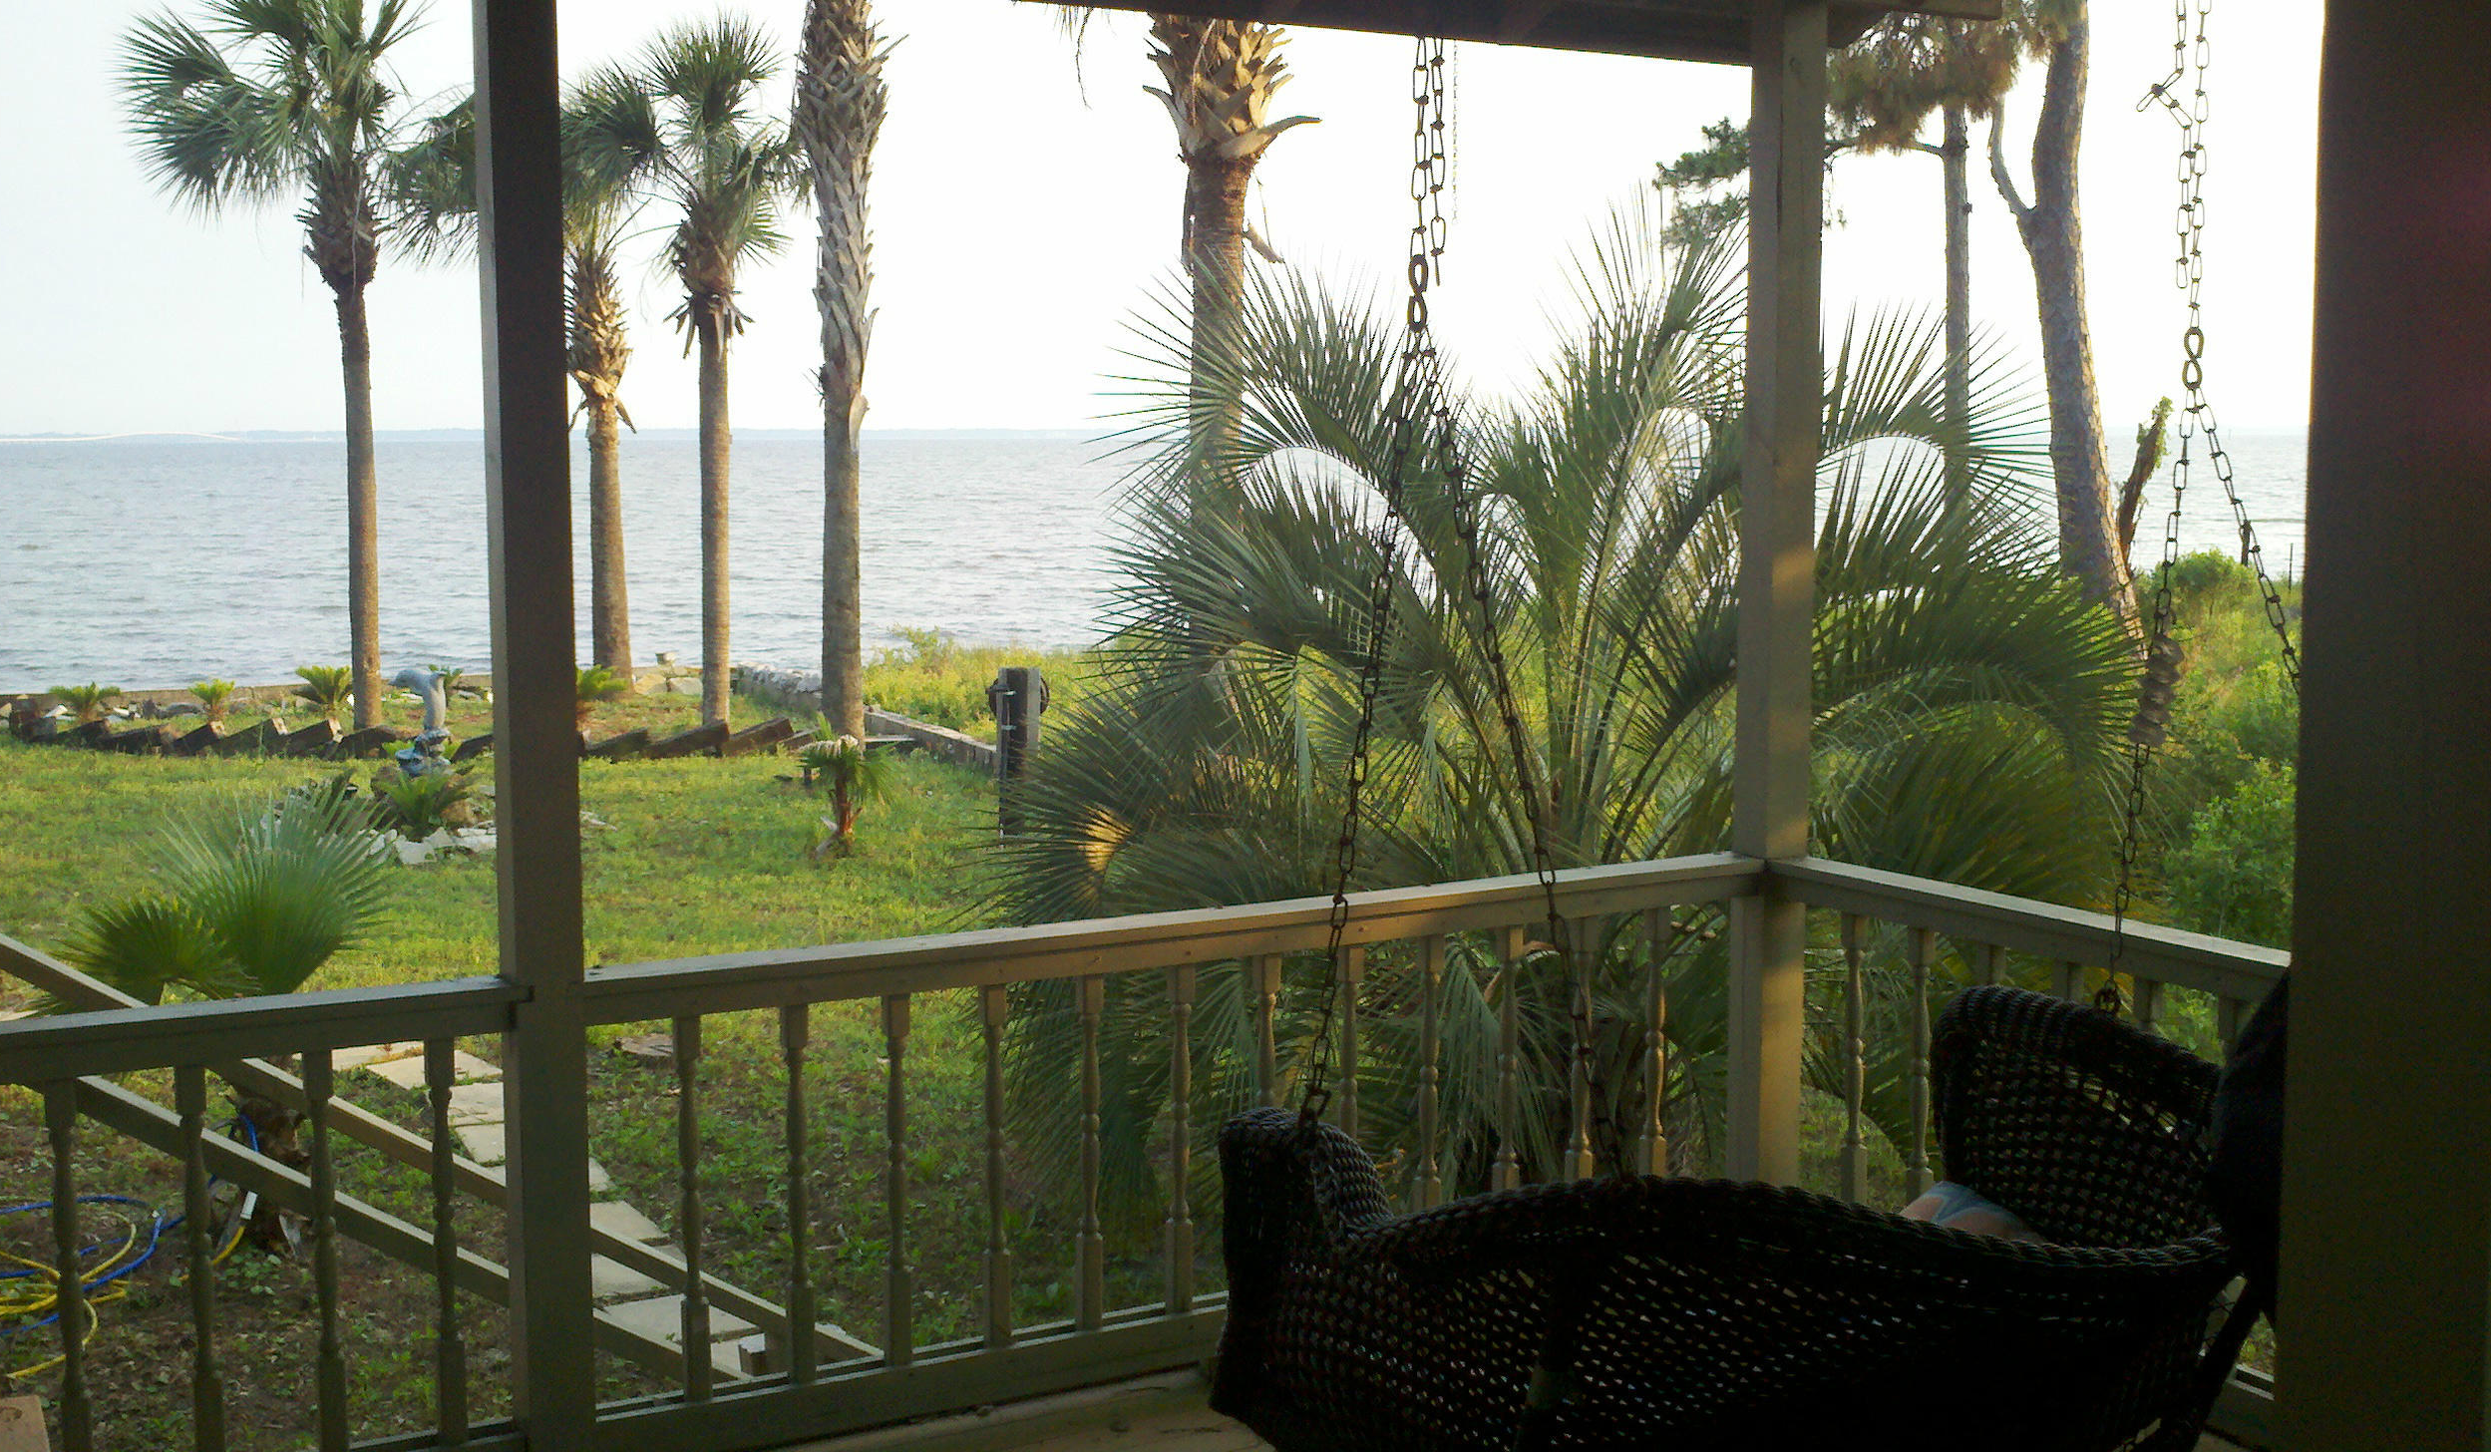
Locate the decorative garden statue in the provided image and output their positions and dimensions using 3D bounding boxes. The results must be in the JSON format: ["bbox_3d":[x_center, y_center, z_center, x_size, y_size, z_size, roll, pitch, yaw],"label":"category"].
[{"bbox_3d":[-7.536,-0.044,18.779,0.520,1.025,0.420,-2,8,-14],"label":"decorative garden statue"}]

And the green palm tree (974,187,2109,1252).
[{"bbox_3d":[1.282,0.048,8.390,4.400,4.140,4.400,0,8,0],"label":"green palm tree"}]

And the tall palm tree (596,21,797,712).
[{"bbox_3d":[-6.036,-3.862,22.883,2.600,7.802,2.600,0,8,0],"label":"tall palm tree"}]

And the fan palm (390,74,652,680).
[{"bbox_3d":[-8.492,-4.196,25.461,3.500,7.650,3.500,0,8,0],"label":"fan palm"}]

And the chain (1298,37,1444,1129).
[{"bbox_3d":[0.136,-0.196,2.443,0.110,1.420,0.280,-4,9,-26],"label":"chain"}]

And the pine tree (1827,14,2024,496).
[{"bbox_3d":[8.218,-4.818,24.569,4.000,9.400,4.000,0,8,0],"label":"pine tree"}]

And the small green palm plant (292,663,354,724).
[{"bbox_3d":[-10.406,-0.364,23.177,0.700,0.688,0.700,0,8,0],"label":"small green palm plant"}]

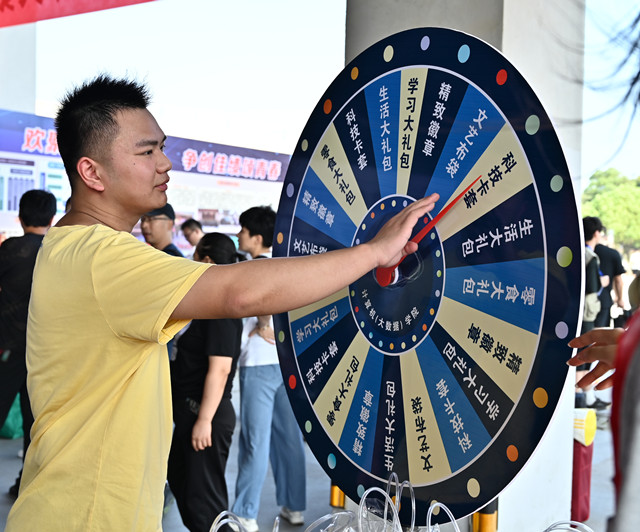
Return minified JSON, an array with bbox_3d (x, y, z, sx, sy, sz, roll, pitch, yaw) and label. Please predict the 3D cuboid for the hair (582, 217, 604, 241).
[{"bbox_3d":[2.525,-0.341,8.200,0.225,0.220,0.180,1,1,-14],"label":"hair"}]

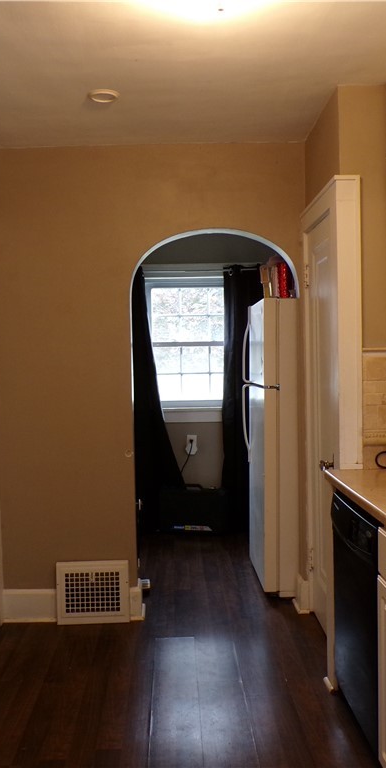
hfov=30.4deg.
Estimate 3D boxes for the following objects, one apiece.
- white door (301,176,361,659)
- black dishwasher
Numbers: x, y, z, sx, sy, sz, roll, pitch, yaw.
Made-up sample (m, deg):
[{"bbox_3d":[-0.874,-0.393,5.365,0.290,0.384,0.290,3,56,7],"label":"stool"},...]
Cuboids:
[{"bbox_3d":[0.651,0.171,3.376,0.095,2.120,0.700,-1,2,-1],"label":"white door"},{"bbox_3d":[0.871,0.835,2.540,0.600,0.815,0.605,-1,2,-1],"label":"black dishwasher"}]

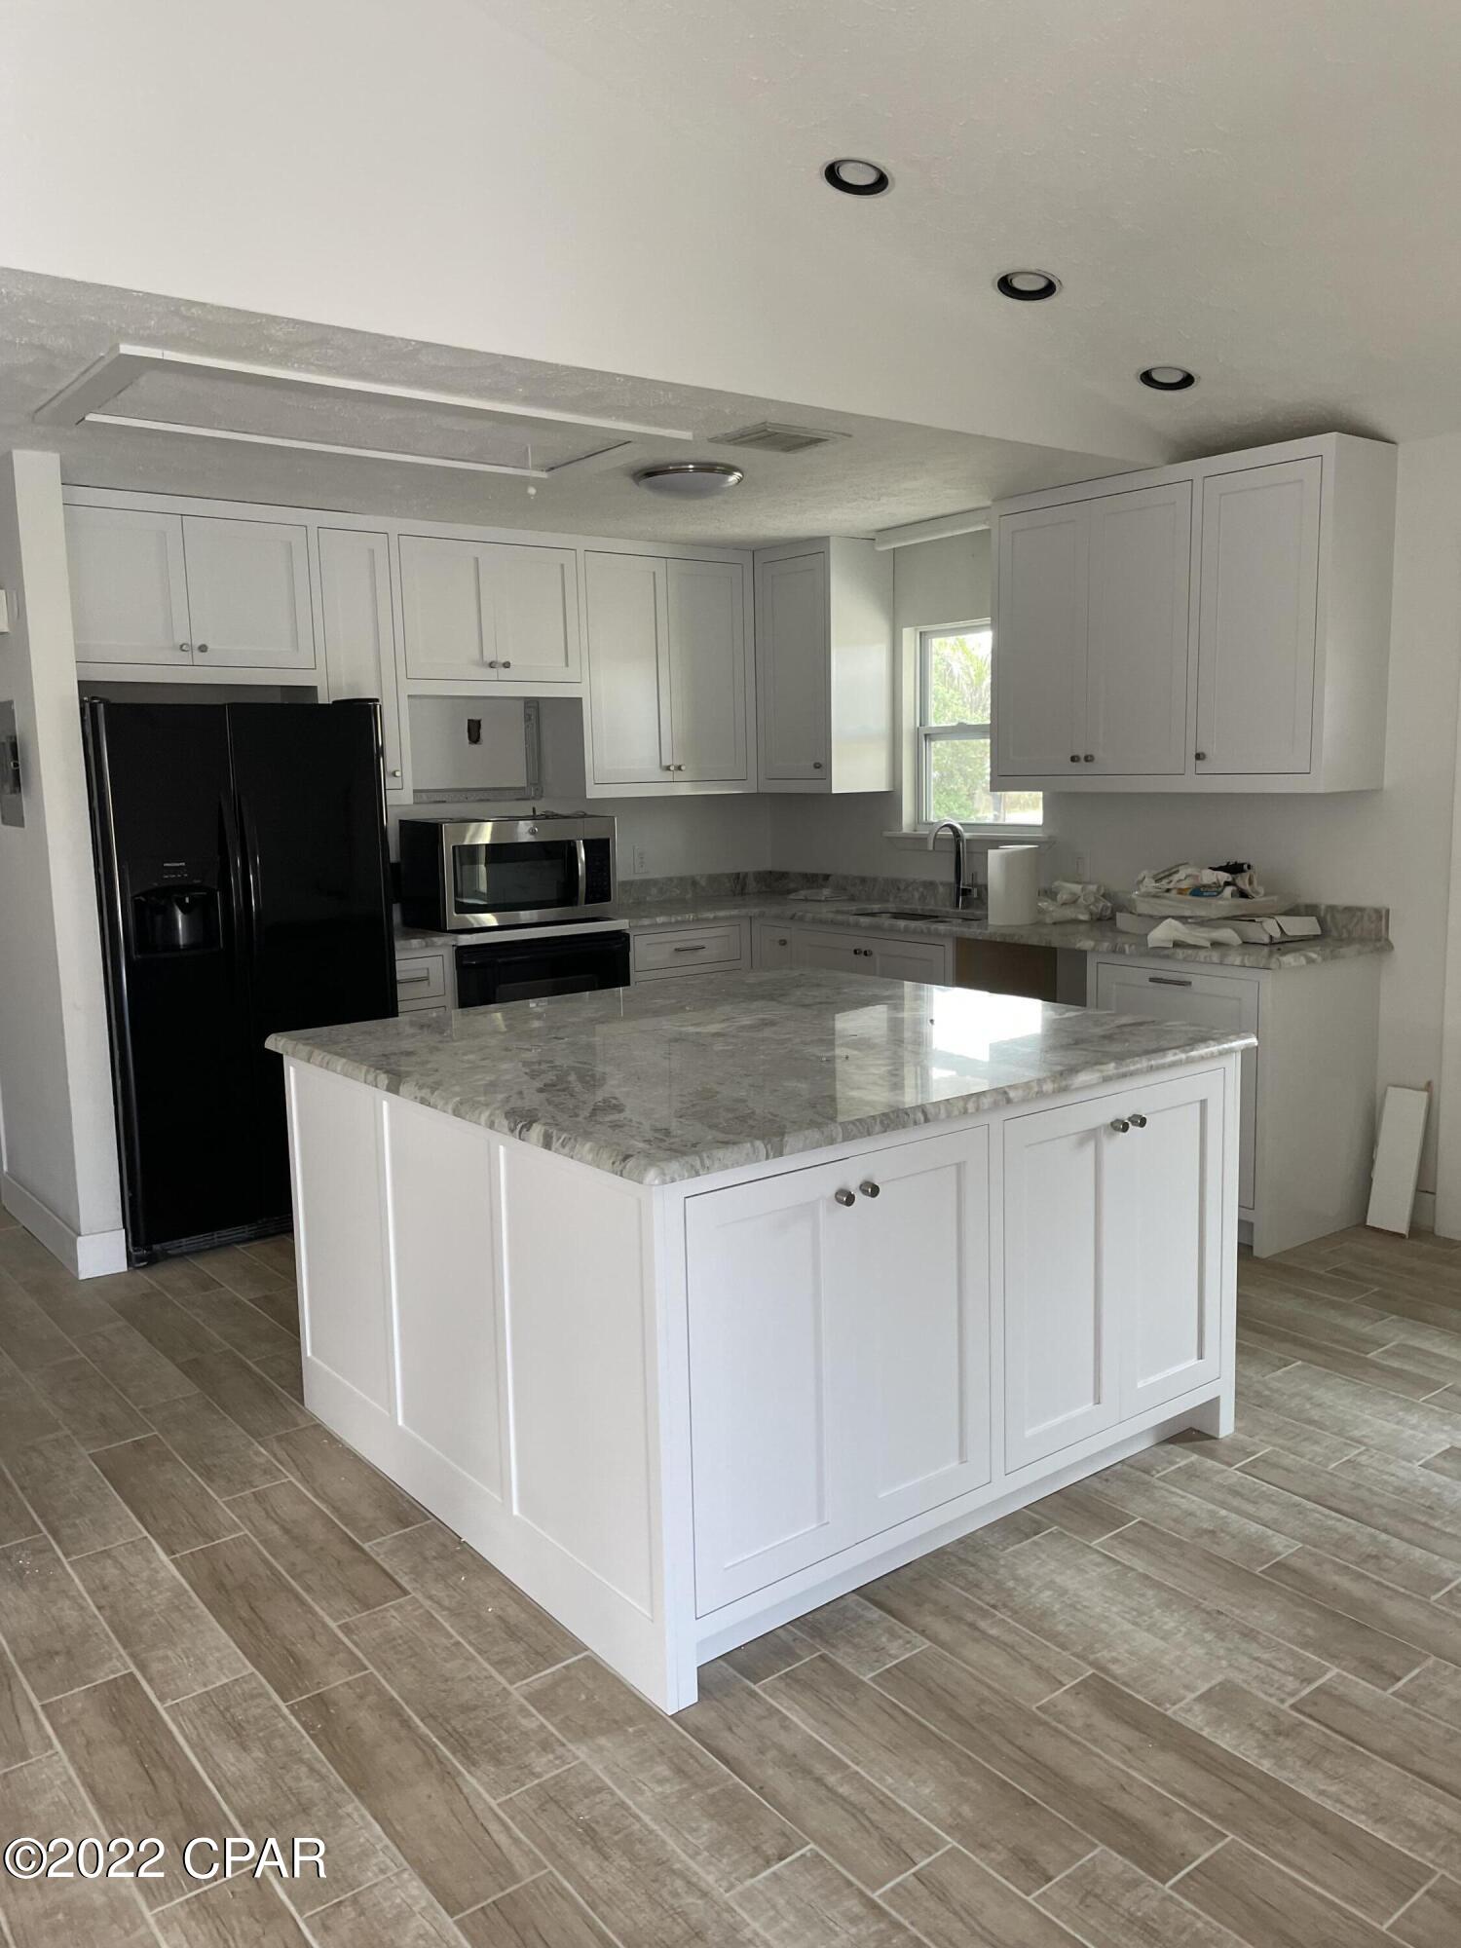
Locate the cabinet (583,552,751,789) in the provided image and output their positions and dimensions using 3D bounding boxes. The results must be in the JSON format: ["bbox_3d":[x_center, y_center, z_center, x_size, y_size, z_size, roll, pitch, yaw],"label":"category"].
[{"bbox_3d":[-0.362,-1.279,6.309,0.835,0.975,0.358,-7,10,-37],"label":"cabinet"}]

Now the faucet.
[{"bbox_3d":[0.877,-0.421,5.748,0.207,0.363,0.121,-7,10,-37],"label":"faucet"}]

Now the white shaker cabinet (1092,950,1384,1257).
[{"bbox_3d":[1.642,0.367,4.815,0.607,0.873,0.663,-7,10,-37],"label":"white shaker cabinet"}]

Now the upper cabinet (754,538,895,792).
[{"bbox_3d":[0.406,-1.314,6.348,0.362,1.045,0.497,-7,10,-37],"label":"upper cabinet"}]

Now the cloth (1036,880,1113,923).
[{"bbox_3d":[1.263,-0.266,5.394,0.192,0.136,0.242,-7,10,-37],"label":"cloth"}]

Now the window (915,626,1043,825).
[{"bbox_3d":[1.040,-1.019,6.017,0.080,0.855,0.755,-7,10,-37],"label":"window"}]

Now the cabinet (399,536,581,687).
[{"bbox_3d":[-1.017,-1.406,5.780,0.777,0.540,0.358,-7,10,-37],"label":"cabinet"}]

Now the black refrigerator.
[{"bbox_3d":[-1.727,-0.037,5.024,0.902,1.759,0.811,-7,10,-37],"label":"black refrigerator"}]

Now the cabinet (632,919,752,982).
[{"bbox_3d":[-0.336,0.196,6.345,0.625,0.873,0.618,-7,10,-37],"label":"cabinet"}]

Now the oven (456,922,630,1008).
[{"bbox_3d":[-0.868,0.253,5.874,0.761,0.917,0.645,-7,10,-37],"label":"oven"}]

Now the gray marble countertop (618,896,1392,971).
[{"bbox_3d":[0.653,-0.166,5.491,1.240,0.038,3.099,-7,10,-37],"label":"gray marble countertop"}]

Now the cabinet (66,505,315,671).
[{"bbox_3d":[-1.925,-1.300,5.043,0.887,0.514,0.368,-7,10,-37],"label":"cabinet"}]

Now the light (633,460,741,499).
[{"bbox_3d":[-0.137,-1.556,4.691,0.356,0.078,0.356,-1,8,0],"label":"light"}]

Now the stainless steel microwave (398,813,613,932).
[{"bbox_3d":[-0.874,-0.414,5.829,0.760,0.403,0.385,-7,10,-37],"label":"stainless steel microwave"}]

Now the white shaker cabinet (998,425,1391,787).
[{"bbox_3d":[1.504,-1.147,4.968,0.342,1.046,1.339,-7,10,-37],"label":"white shaker cabinet"}]

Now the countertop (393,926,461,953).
[{"bbox_3d":[-1.333,-0.126,5.505,0.355,0.038,0.646,-7,10,-37],"label":"countertop"}]

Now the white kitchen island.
[{"bbox_3d":[0.045,0.585,3.320,1.605,0.923,1.555,-7,10,-37],"label":"white kitchen island"}]

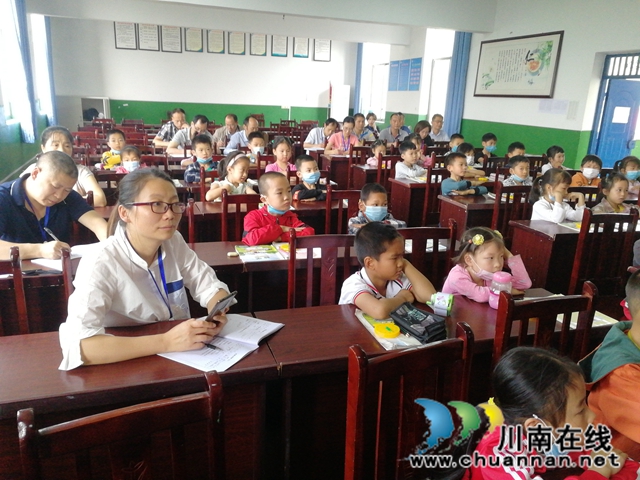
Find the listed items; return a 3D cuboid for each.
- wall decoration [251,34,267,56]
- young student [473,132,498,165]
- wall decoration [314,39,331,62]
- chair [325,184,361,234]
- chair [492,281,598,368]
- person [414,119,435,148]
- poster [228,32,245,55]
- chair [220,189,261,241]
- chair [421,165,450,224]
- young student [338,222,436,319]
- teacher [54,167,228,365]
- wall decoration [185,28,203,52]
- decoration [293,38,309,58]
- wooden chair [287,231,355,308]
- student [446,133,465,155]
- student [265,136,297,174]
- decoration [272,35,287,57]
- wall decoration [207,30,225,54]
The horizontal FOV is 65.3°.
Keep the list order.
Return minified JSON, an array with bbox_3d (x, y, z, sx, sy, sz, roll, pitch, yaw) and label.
[{"bbox_3d":[-1.596,-5.102,13.015,0.419,0.552,0.025,-3,17,-19],"label":"wall decoration"},{"bbox_3d":[2.089,-0.785,6.457,0.380,1.160,0.580,-3,16,-17],"label":"young student"},{"bbox_3d":[0.077,-5.204,13.648,0.490,0.596,0.030,-3,16,-17],"label":"wall decoration"},{"bbox_3d":[0.257,0.154,3.215,0.385,0.941,0.450,-3,16,-17],"label":"chair"},{"bbox_3d":[0.798,0.665,1.577,0.411,0.971,0.440,-3,17,-19],"label":"chair"},{"bbox_3d":[1.475,-1.116,7.379,0.460,1.252,0.720,-3,16,-17],"label":"person"},{"bbox_3d":[-2.001,-4.797,12.053,0.406,0.600,0.030,-3,17,-18],"label":"poster"},{"bbox_3d":[-0.361,0.205,2.935,0.385,0.941,0.450,-3,16,-17],"label":"chair"},{"bbox_3d":[1.209,-0.161,4.527,0.400,0.967,0.440,-3,17,-19],"label":"chair"},{"bbox_3d":[0.252,0.425,2.099,0.430,1.090,0.500,-8,19,-33],"label":"young student"},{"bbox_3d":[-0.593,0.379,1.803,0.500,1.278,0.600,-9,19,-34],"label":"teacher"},{"bbox_3d":[-3.148,-5.019,12.488,0.427,0.575,0.025,-3,17,-19],"label":"wall decoration"},{"bbox_3d":[-0.471,-4.888,12.554,0.400,0.580,0.030,-3,17,-18],"label":"decoration"},{"bbox_3d":[0.079,0.457,2.099,0.385,0.941,0.450,-3,16,-17],"label":"wooden chair"},{"bbox_3d":[1.758,-0.869,6.676,0.370,1.090,0.500,-3,17,-19],"label":"student"},{"bbox_3d":[-0.380,-0.452,4.904,0.370,1.084,0.500,-3,17,-19],"label":"student"},{"bbox_3d":[-0.990,-4.849,12.387,0.408,0.580,0.030,-3,17,-18],"label":"decoration"},{"bbox_3d":[-2.653,-5.104,12.793,0.433,0.596,0.030,-3,16,-17],"label":"wall decoration"}]

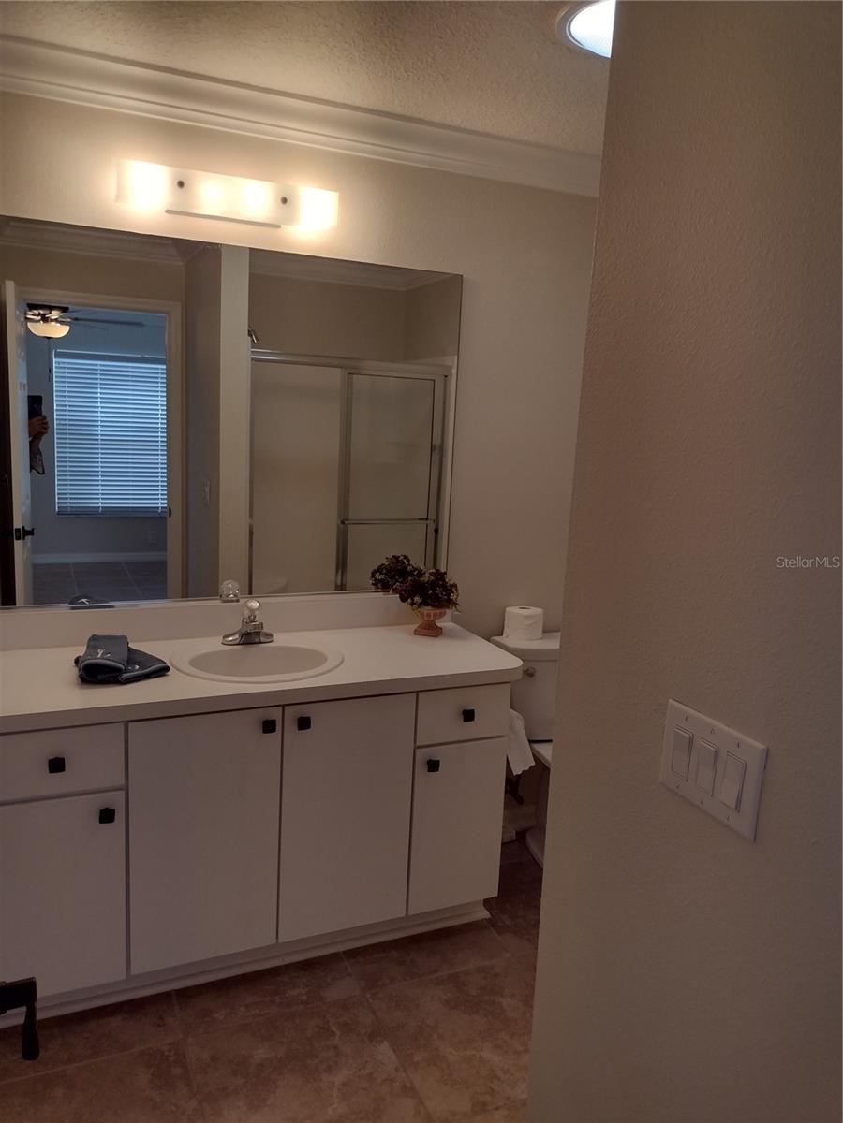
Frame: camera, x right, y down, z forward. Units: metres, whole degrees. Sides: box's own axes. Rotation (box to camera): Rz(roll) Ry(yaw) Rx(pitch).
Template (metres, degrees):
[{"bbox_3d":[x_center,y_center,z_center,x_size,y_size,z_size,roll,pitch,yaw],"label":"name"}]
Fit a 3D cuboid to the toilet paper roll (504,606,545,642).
[{"bbox_3d":[0.351,0.213,2.981,0.120,0.100,0.120,3,10,0],"label":"toilet paper roll"}]

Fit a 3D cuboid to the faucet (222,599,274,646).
[{"bbox_3d":[-0.499,0.178,2.539,0.155,0.132,0.130,-2,11,-25],"label":"faucet"}]

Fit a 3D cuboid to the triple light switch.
[{"bbox_3d":[0.360,0.258,1.098,0.010,0.115,0.163,-2,11,-25],"label":"triple light switch"}]

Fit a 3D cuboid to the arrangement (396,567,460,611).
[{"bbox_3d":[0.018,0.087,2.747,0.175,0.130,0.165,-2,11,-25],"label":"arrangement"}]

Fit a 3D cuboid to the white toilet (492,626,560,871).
[{"bbox_3d":[0.561,0.686,2.861,0.470,0.762,0.700,-2,11,-25],"label":"white toilet"}]

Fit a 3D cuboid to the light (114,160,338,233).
[{"bbox_3d":[-0.519,-0.983,2.373,0.585,0.100,0.110,-2,11,-25],"label":"light"}]

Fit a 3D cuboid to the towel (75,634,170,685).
[{"bbox_3d":[-0.774,0.243,2.270,0.225,0.070,0.230,-2,11,-25],"label":"towel"}]

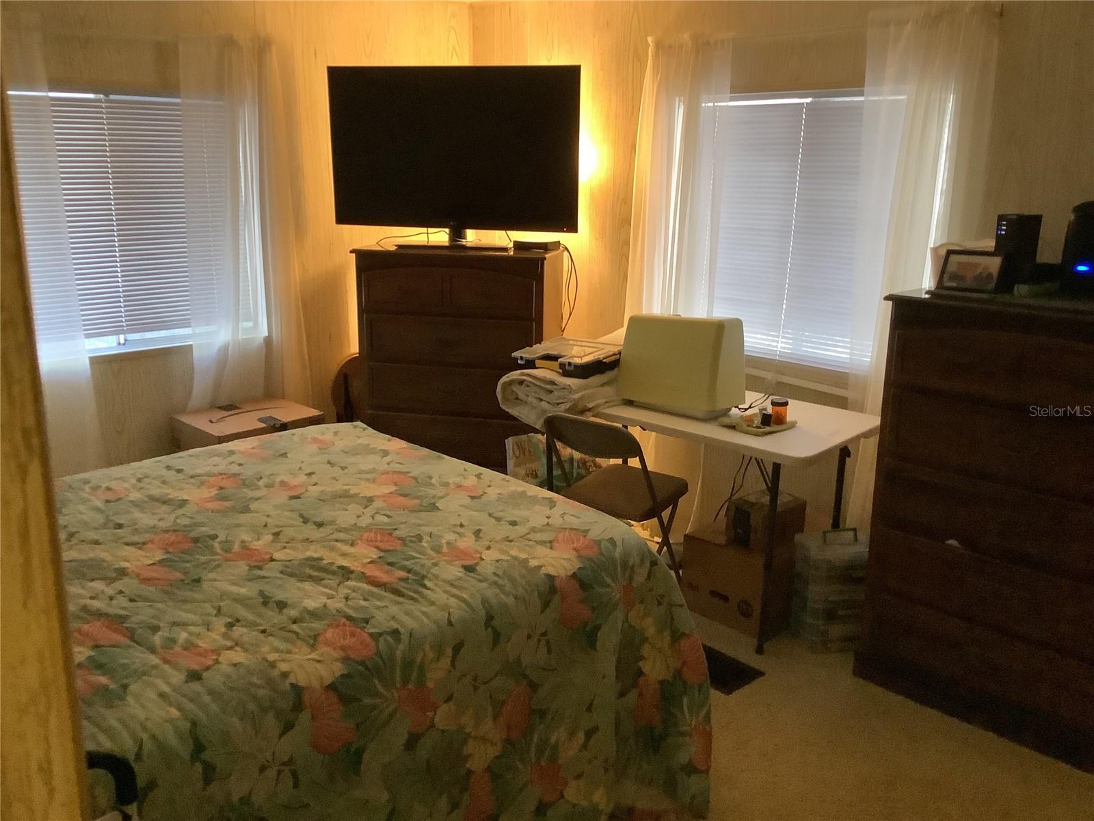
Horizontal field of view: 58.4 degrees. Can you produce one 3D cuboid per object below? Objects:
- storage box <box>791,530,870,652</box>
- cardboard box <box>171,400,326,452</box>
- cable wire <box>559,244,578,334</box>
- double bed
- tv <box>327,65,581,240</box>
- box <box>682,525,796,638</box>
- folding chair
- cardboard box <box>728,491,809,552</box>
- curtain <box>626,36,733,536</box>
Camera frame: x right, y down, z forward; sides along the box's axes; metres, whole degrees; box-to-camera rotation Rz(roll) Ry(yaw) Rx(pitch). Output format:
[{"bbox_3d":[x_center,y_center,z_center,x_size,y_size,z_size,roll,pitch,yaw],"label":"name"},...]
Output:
[{"bbox_3d":[1.074,0.639,3.577,0.310,0.370,0.240,0,14,-5],"label":"storage box"},{"bbox_3d":[-1.425,0.228,4.751,0.420,0.420,0.570,14,19,42],"label":"cardboard box"},{"bbox_3d":[0.104,-0.574,4.583,0.100,0.440,0.090,3,15,9],"label":"cable wire"},{"bbox_3d":[-0.901,0.660,2.827,2.100,0.630,1.820,-11,19,-39],"label":"double bed"},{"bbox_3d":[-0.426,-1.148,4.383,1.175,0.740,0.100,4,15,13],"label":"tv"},{"bbox_3d":[0.736,0.627,3.735,0.340,0.305,0.290,13,19,40],"label":"box"},{"bbox_3d":[0.274,0.362,3.814,0.460,0.760,0.500,10,17,32],"label":"folding chair"},{"bbox_3d":[0.820,0.409,3.655,0.185,0.158,0.220,14,19,41],"label":"cardboard box"},{"bbox_3d":[0.571,-0.566,4.442,0.130,2.150,0.560,-11,19,-39],"label":"curtain"}]

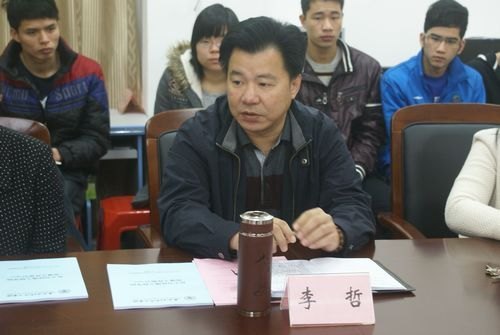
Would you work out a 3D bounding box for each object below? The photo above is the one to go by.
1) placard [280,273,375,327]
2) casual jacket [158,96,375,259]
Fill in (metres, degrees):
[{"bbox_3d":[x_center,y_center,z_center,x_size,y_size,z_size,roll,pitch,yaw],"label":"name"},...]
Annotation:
[{"bbox_3d":[0.159,0.259,1.884,0.171,0.091,0.098,-1,12,-10],"label":"placard"},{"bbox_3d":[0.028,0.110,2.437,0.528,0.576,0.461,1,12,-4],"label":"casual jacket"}]

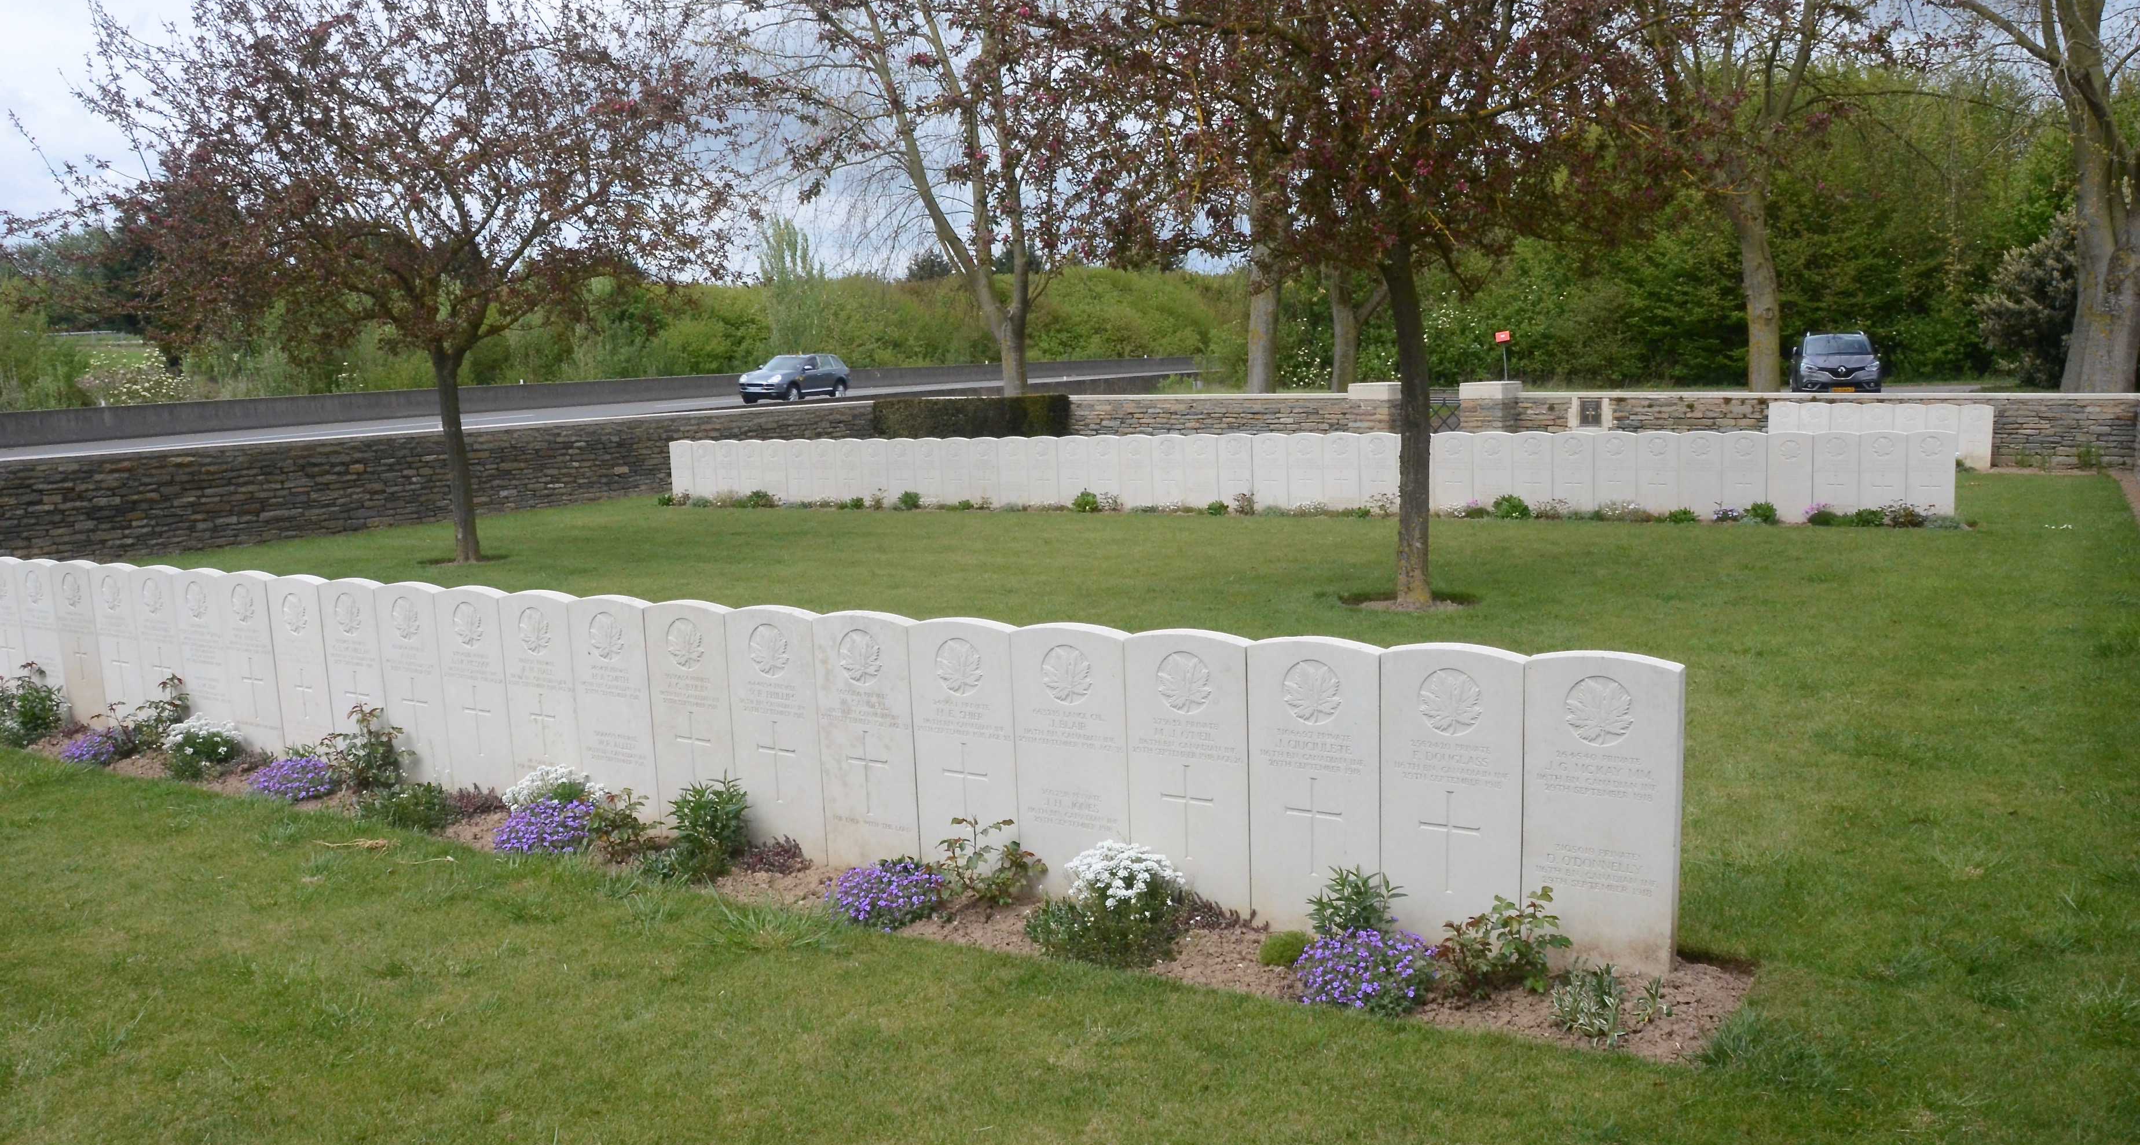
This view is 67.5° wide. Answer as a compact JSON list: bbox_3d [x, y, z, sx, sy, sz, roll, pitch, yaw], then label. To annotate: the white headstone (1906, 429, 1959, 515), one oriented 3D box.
[{"bbox_3d":[7.233,-0.787,13.453,0.381,0.800,0.078,2,9,30],"label":"white headstone"}]

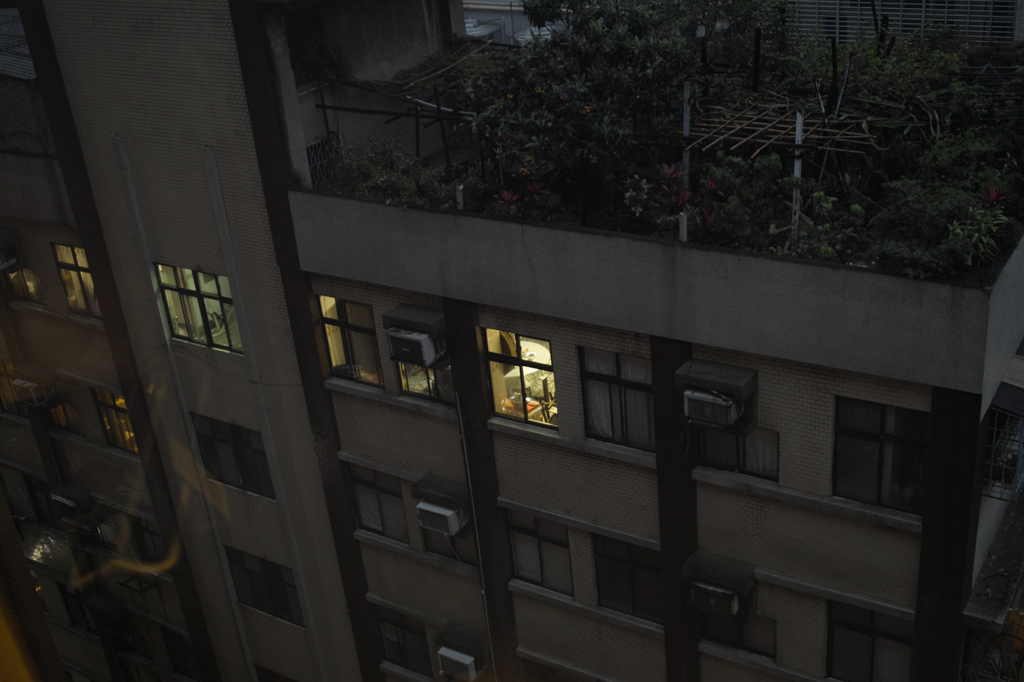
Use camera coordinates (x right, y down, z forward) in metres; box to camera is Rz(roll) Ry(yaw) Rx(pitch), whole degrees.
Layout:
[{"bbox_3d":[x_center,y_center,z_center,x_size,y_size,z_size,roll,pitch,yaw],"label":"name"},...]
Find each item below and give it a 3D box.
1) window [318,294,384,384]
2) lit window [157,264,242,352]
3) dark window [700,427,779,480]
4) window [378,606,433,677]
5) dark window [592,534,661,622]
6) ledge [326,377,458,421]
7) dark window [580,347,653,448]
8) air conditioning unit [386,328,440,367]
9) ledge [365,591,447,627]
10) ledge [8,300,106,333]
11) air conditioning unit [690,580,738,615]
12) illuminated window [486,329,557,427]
[{"bbox_3d":[-2.711,0.006,19.549,1.193,1.543,0.120,11,31,31],"label":"window"},{"bbox_3d":[-5.668,-0.588,21.388,2.060,1.550,0.100,11,31,30],"label":"lit window"},{"bbox_3d":[3.179,1.504,16.354,1.210,0.815,0.100,11,31,30],"label":"dark window"},{"bbox_3d":[-2.073,5.751,22.359,1.180,1.505,0.120,11,31,31],"label":"window"},{"bbox_3d":[1.888,3.771,18.575,1.210,1.570,0.100,11,31,30],"label":"dark window"},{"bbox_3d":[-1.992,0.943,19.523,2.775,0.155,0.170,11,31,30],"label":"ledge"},{"bbox_3d":[1.567,0.854,17.116,1.210,1.575,0.100,11,31,30],"label":"dark window"},{"bbox_3d":[-1.468,0.006,18.173,0.677,0.412,0.610,11,31,31],"label":"air conditioning unit"},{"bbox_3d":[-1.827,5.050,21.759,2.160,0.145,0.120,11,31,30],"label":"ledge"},{"bbox_3d":[-9.263,-0.553,23.845,2.993,0.154,0.200,11,31,31],"label":"ledge"},{"bbox_3d":[3.075,3.594,17.121,0.665,0.400,0.640,11,31,30],"label":"air conditioning unit"},{"bbox_3d":[0.179,0.580,17.937,1.200,1.575,0.100,11,31,30],"label":"illuminated window"}]

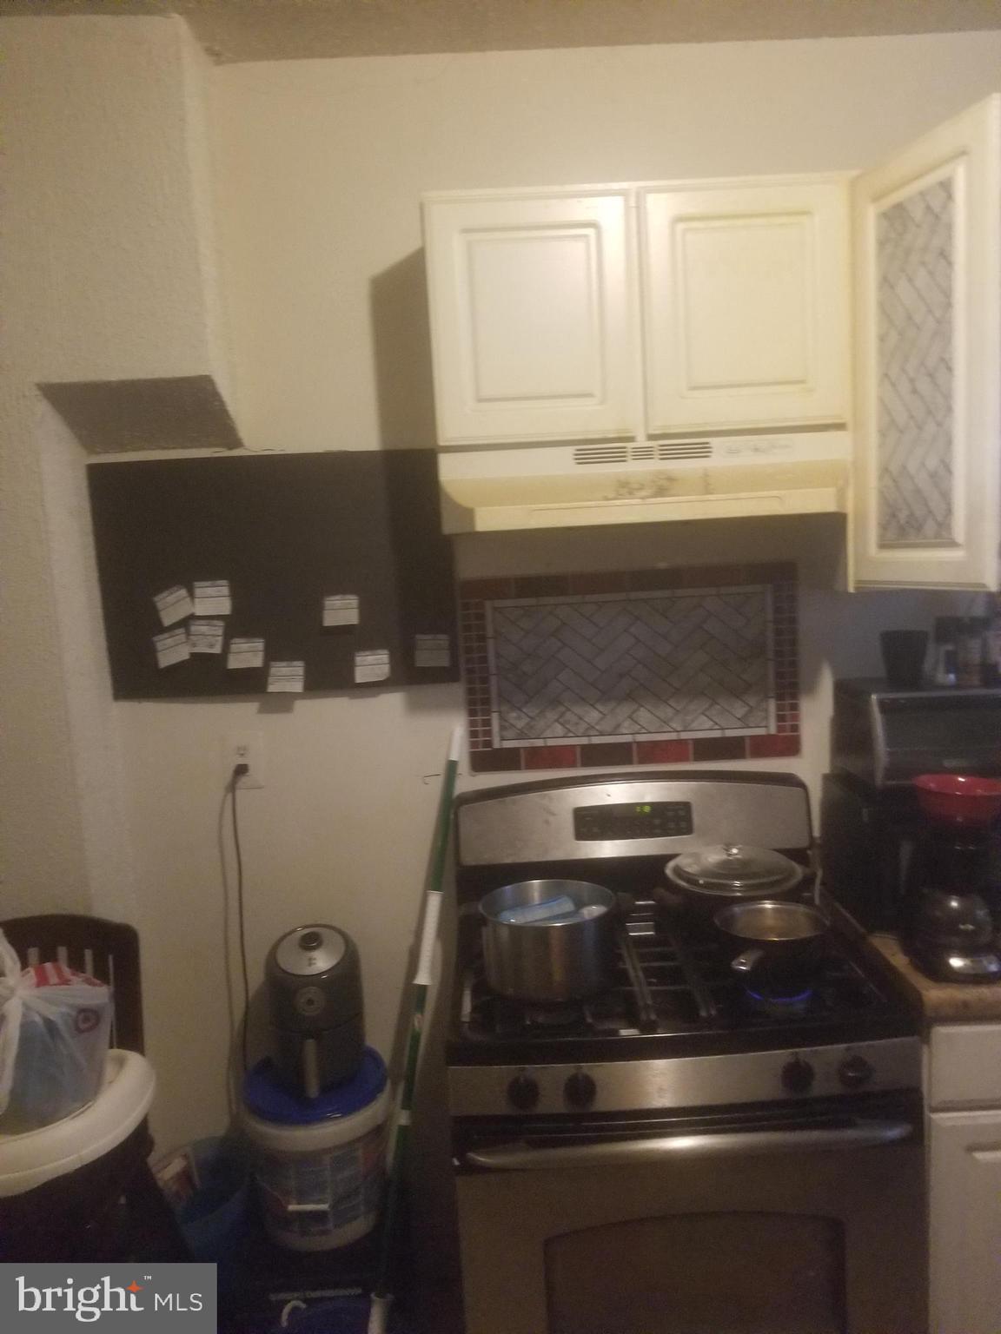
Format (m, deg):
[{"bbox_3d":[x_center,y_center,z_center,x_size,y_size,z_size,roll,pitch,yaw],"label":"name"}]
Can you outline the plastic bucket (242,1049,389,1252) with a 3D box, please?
[{"bbox_3d":[-0.384,1.006,2.128,0.300,0.296,0.300,-1,11,-1],"label":"plastic bucket"}]

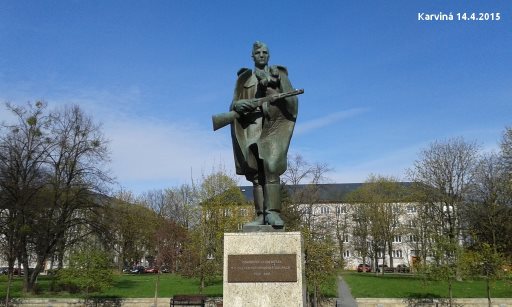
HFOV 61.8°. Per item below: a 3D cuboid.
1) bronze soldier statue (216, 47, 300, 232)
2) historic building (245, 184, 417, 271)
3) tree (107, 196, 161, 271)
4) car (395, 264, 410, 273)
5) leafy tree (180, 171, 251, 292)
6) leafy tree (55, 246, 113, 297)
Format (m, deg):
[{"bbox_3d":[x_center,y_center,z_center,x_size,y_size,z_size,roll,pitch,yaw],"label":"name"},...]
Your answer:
[{"bbox_3d":[0.024,-0.380,6.698,1.320,3.070,0.970,-1,-14,5],"label":"bronze soldier statue"},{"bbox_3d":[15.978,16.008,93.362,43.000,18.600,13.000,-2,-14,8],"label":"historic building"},{"bbox_3d":[-19.586,12.886,68.946,8.510,12.640,8.510,0,-14,0],"label":"tree"},{"bbox_3d":[26.135,20.514,76.299,1.780,1.470,4.200,0,-14,0],"label":"car"},{"bbox_3d":[-2.711,5.066,28.632,4.750,8.020,4.750,0,-14,0],"label":"leafy tree"},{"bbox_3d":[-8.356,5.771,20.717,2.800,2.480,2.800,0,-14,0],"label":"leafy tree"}]

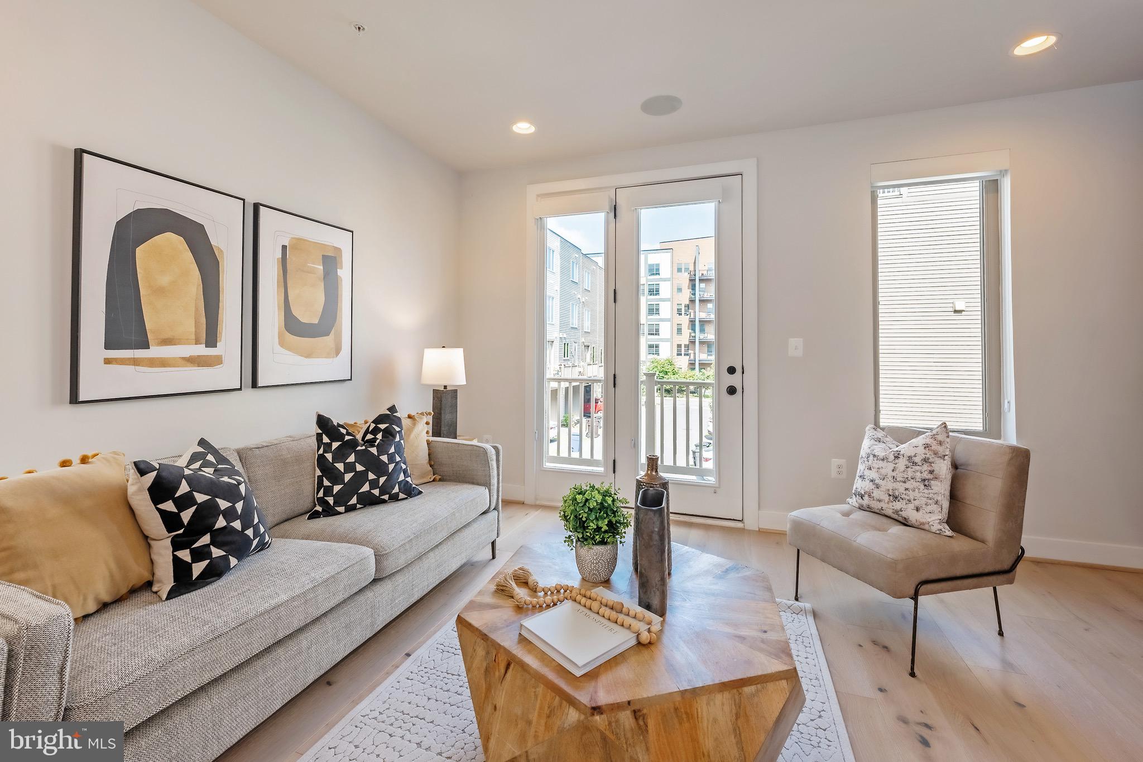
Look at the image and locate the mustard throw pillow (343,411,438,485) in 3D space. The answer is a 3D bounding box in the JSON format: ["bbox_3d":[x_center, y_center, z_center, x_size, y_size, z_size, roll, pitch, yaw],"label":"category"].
[{"bbox_3d":[-1.013,0.430,2.527,0.150,0.430,0.500,-13,-5,38],"label":"mustard throw pillow"}]

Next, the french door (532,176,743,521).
[{"bbox_3d":[0.450,-0.240,3.345,1.570,2.430,0.090,1,2,17],"label":"french door"}]

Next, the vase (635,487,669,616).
[{"bbox_3d":[0.256,0.541,1.410,0.090,0.355,0.105,0,2,0],"label":"vase"}]

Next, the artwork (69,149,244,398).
[{"bbox_3d":[-1.680,-0.388,1.870,0.050,0.914,0.570,1,2,22],"label":"artwork"}]

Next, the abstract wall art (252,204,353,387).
[{"bbox_3d":[-1.480,-0.446,2.494,0.045,0.914,0.575,1,2,22],"label":"abstract wall art"}]

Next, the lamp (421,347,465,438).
[{"bbox_3d":[-0.920,0.090,3.200,0.325,0.670,0.325,-1,2,-18],"label":"lamp"}]

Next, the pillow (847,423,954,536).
[{"bbox_3d":[1.590,0.475,2.155,0.150,0.450,0.470,13,-3,-21],"label":"pillow"}]

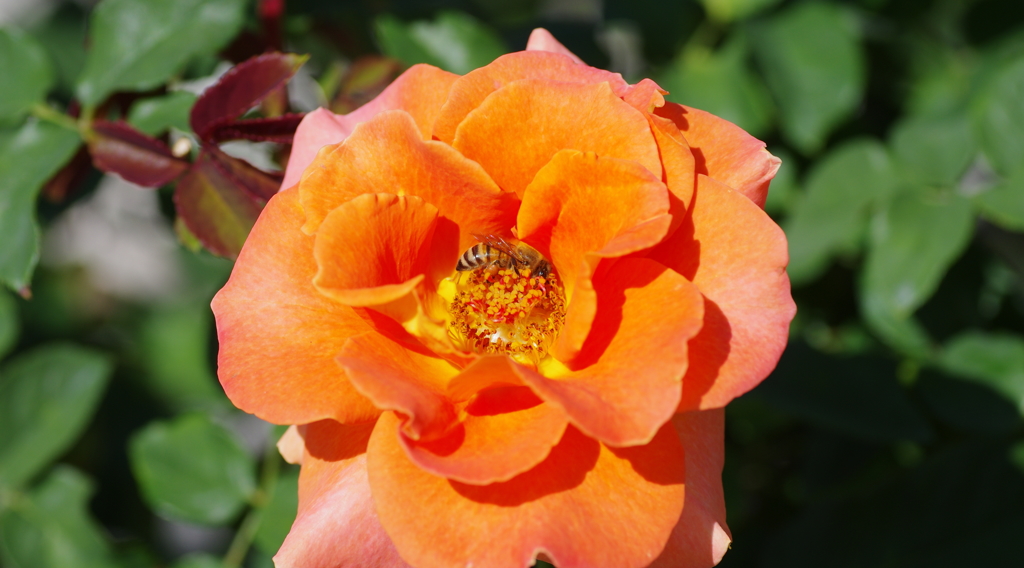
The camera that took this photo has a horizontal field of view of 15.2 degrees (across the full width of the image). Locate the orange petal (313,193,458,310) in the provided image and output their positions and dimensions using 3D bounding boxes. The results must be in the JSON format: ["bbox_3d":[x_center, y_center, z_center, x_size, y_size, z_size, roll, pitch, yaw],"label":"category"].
[{"bbox_3d":[-0.018,-0.005,0.545,0.022,0.017,0.014,-2,6,-17],"label":"orange petal"}]

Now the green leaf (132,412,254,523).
[{"bbox_3d":[-0.060,0.035,0.720,0.025,0.005,0.021,25,69,10],"label":"green leaf"}]

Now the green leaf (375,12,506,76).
[{"bbox_3d":[-0.014,-0.045,0.735,0.023,0.005,0.024,-36,71,-14],"label":"green leaf"}]

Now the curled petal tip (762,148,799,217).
[{"bbox_3d":[0.038,-0.015,0.550,0.005,0.009,0.006,0,10,0],"label":"curled petal tip"}]

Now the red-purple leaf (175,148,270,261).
[{"bbox_3d":[-0.044,-0.012,0.588,0.012,0.008,0.021,-32,70,-6],"label":"red-purple leaf"}]

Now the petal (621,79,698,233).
[{"bbox_3d":[0.021,-0.018,0.554,0.013,0.023,0.012,1,6,12],"label":"petal"}]

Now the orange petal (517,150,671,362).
[{"bbox_3d":[0.012,-0.004,0.543,0.020,0.030,0.017,12,3,14],"label":"orange petal"}]

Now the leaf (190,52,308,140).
[{"bbox_3d":[-0.043,-0.031,0.622,0.022,0.005,0.011,-37,64,-1],"label":"leaf"}]

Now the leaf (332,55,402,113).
[{"bbox_3d":[-0.025,-0.032,0.640,0.010,0.008,0.016,36,71,15],"label":"leaf"}]

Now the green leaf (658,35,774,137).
[{"bbox_3d":[0.035,-0.033,0.665,0.019,0.007,0.023,-21,71,-8],"label":"green leaf"}]

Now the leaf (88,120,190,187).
[{"bbox_3d":[-0.058,-0.020,0.592,0.019,0.007,0.010,23,65,19],"label":"leaf"}]

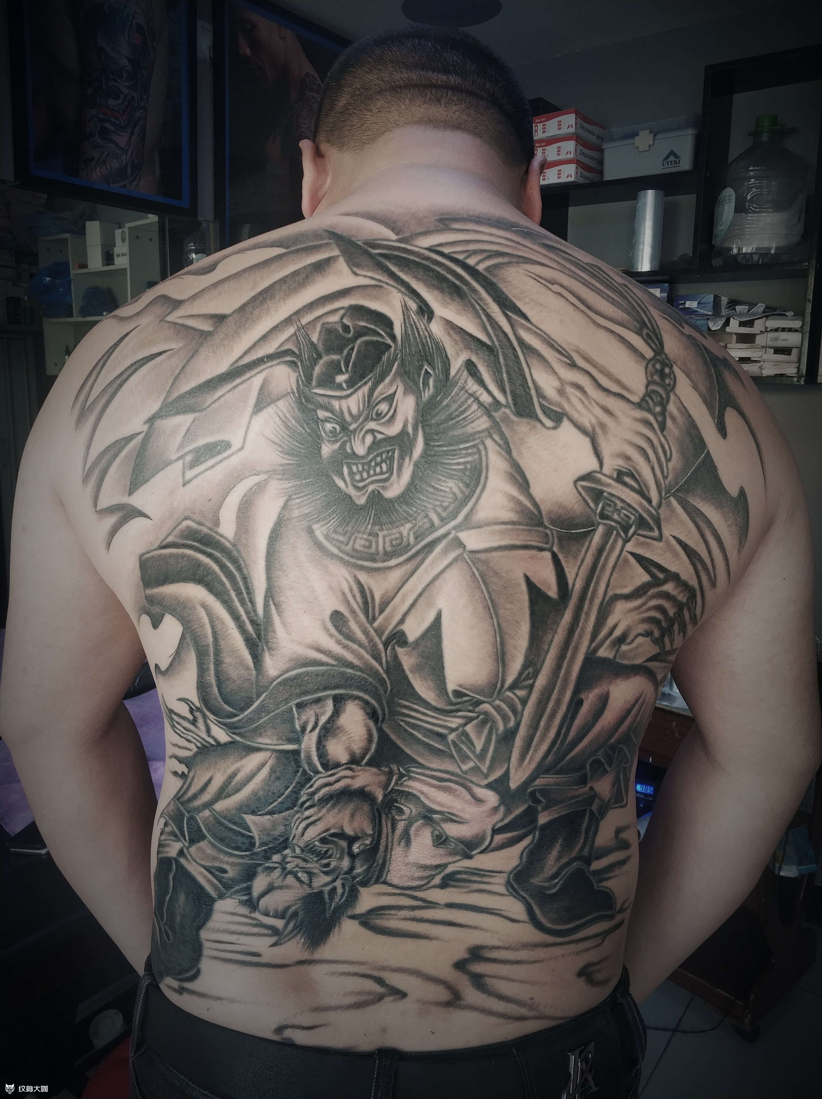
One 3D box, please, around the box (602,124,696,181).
[{"bbox_3d":[0.611,-0.979,2.127,0.230,0.125,0.160,7,11,31],"label":"box"}]

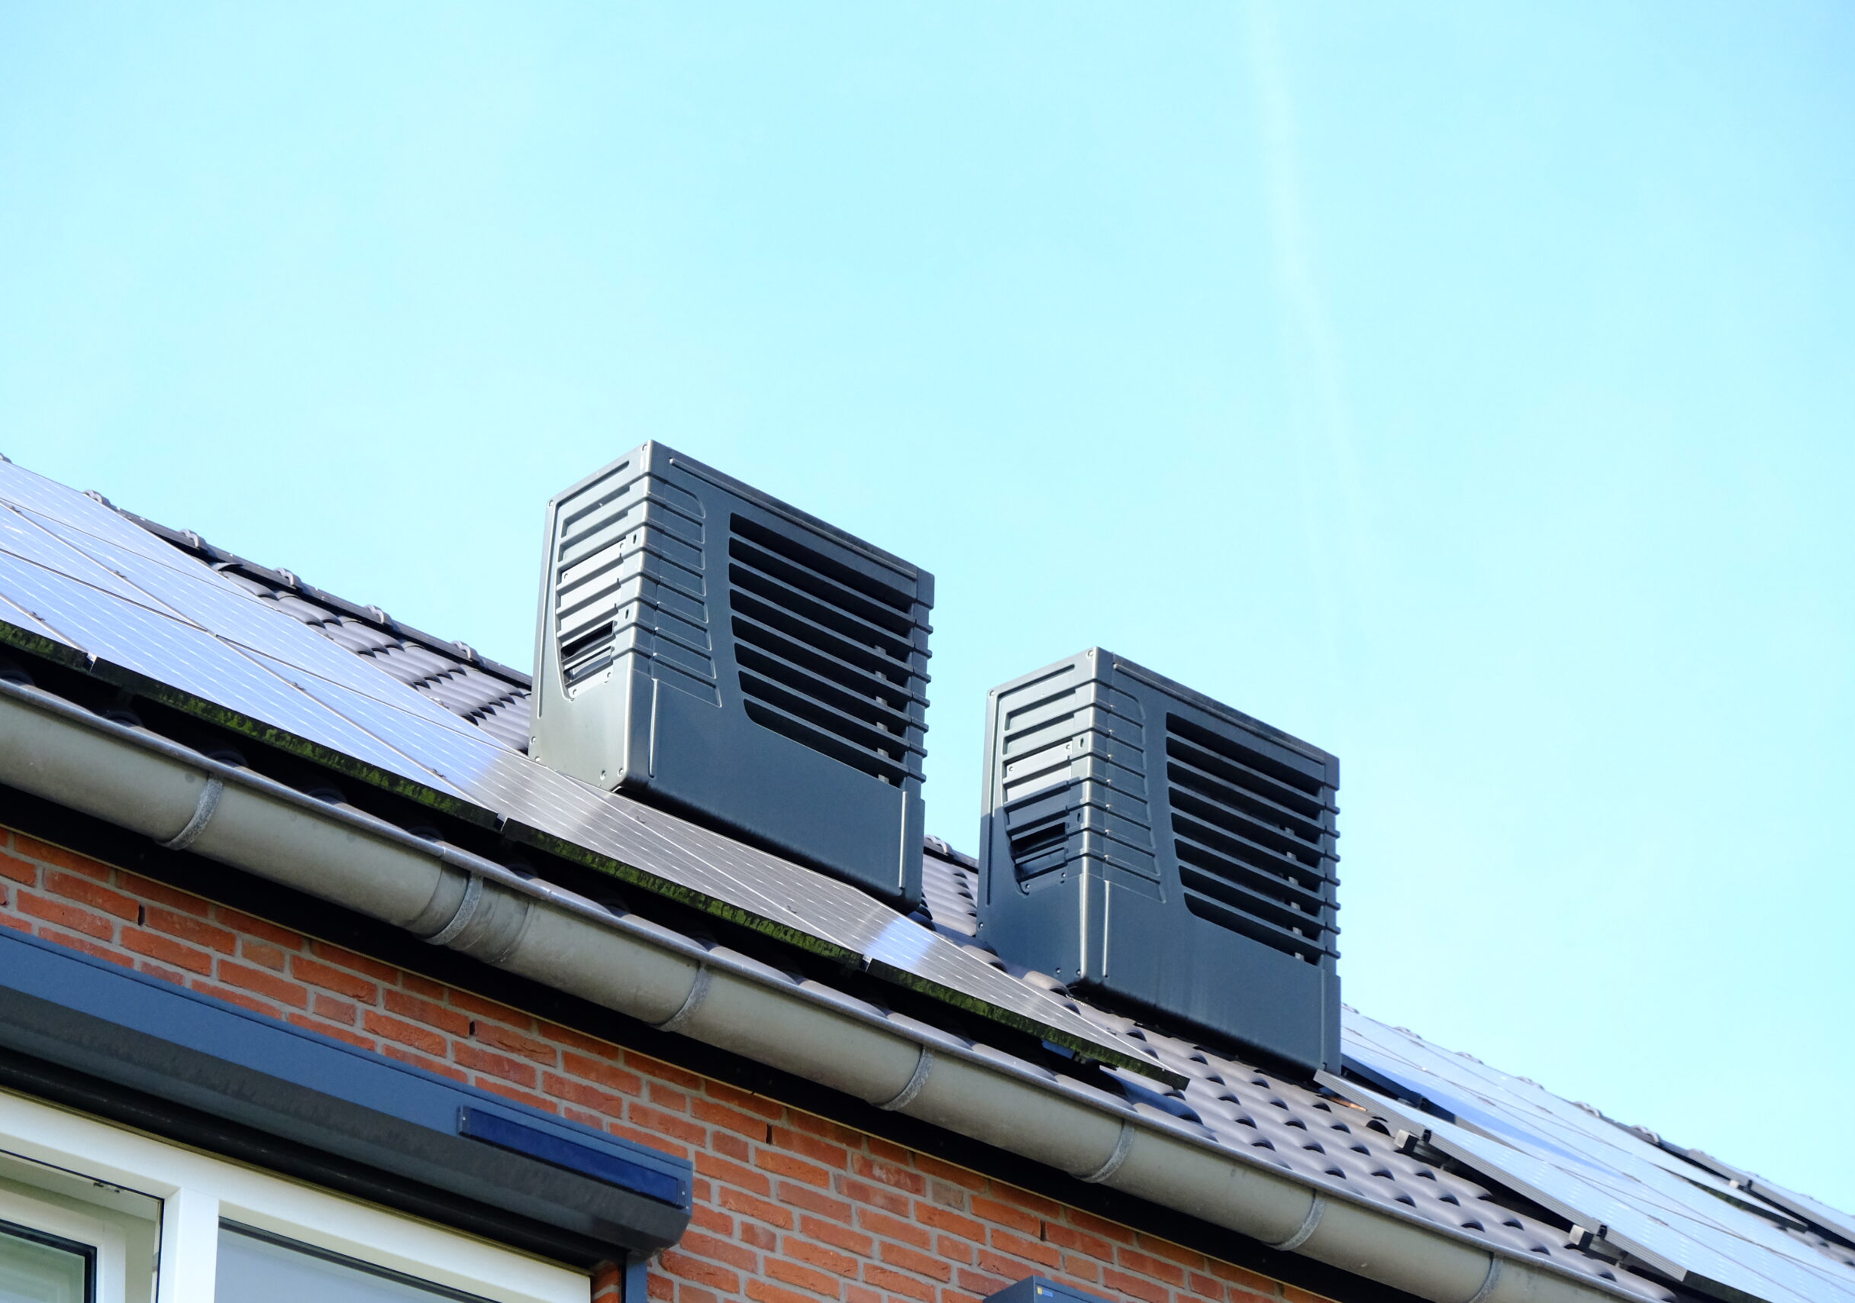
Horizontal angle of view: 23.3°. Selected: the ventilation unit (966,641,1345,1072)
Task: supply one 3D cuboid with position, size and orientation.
[{"bbox_3d":[0.722,0.720,13.826,1.065,1.094,0.481,23,-33,-35],"label":"ventilation unit"}]

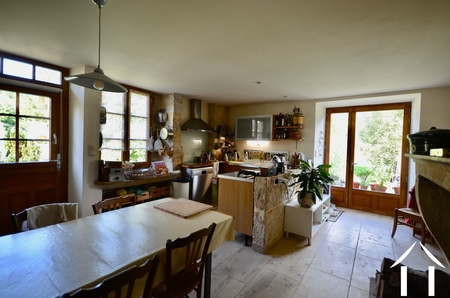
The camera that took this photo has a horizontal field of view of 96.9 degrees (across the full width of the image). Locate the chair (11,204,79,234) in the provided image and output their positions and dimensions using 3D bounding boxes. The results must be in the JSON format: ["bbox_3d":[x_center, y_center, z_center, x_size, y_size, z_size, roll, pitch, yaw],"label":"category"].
[{"bbox_3d":[-1.261,0.899,1.483,0.460,0.840,0.430,3,2,40],"label":"chair"}]

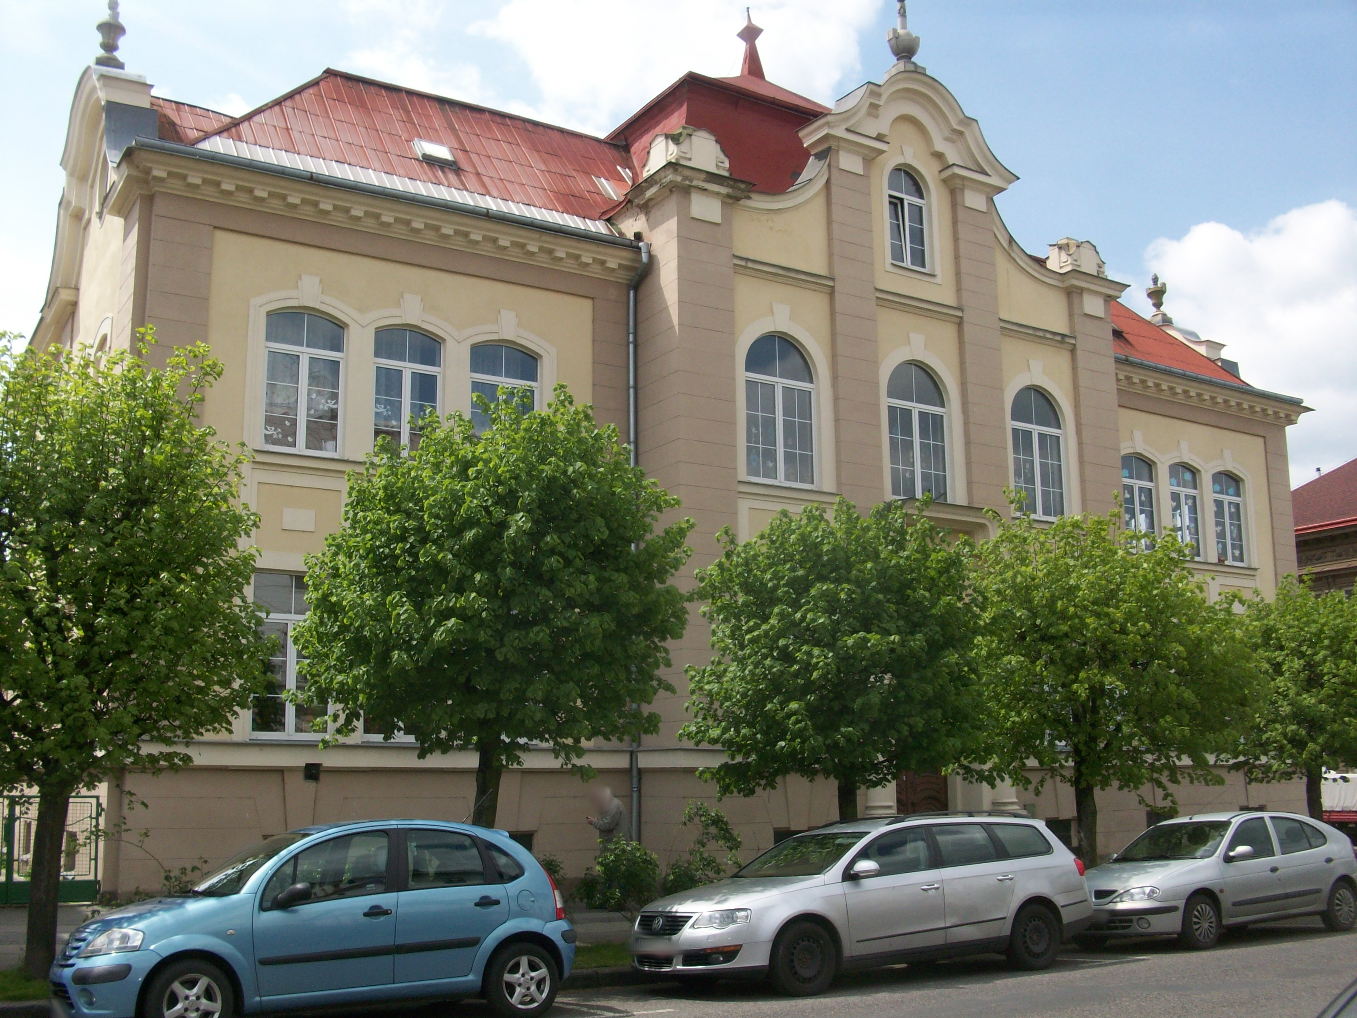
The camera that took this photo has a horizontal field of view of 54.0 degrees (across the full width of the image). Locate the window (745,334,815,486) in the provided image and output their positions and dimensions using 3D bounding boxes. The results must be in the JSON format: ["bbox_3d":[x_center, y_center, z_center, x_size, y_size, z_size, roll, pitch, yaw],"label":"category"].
[{"bbox_3d":[1.799,-1.765,23.482,1.496,2.741,0.160,6,-13,-30],"label":"window"}]

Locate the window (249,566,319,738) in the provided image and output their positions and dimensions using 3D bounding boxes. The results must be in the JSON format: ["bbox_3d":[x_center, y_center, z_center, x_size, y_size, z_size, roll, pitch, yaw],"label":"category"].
[{"bbox_3d":[-5.651,2.120,19.463,1.160,2.414,0.160,6,-13,-30],"label":"window"}]

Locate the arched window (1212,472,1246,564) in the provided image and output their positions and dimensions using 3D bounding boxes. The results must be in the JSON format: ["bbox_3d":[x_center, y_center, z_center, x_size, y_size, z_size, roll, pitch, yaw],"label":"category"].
[{"bbox_3d":[11.709,0.179,28.253,1.000,2.020,0.150,6,-13,-31],"label":"arched window"}]

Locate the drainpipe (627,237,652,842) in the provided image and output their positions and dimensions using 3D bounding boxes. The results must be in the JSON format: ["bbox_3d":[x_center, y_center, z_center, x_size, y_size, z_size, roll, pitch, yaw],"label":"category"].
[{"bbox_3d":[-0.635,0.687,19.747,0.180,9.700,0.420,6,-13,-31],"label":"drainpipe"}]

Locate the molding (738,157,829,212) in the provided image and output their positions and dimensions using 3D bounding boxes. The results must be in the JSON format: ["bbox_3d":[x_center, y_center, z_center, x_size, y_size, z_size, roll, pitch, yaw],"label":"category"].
[{"bbox_3d":[1.914,-5.851,23.879,2.133,1.341,0.350,6,-13,-31],"label":"molding"}]

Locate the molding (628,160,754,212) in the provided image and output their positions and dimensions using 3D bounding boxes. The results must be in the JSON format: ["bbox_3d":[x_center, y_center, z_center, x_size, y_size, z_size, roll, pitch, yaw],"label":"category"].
[{"bbox_3d":[0.236,-5.382,23.428,1.720,0.500,1.450,6,-13,-30],"label":"molding"}]

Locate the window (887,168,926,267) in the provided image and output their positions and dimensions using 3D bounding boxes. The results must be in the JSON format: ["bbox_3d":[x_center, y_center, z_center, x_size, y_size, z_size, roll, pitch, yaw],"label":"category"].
[{"bbox_3d":[4.418,-5.626,25.790,0.995,2.113,0.160,6,-13,-31],"label":"window"}]

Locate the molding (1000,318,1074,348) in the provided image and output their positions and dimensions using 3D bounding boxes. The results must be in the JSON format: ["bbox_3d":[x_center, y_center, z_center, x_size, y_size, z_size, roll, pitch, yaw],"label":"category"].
[{"bbox_3d":[6.389,-3.077,23.762,1.880,0.260,0.180,6,-13,-31],"label":"molding"}]

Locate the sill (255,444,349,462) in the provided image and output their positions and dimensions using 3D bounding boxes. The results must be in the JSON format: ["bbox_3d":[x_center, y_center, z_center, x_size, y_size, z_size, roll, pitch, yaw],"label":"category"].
[{"bbox_3d":[-4.959,-0.705,17.505,1.300,0.090,0.240,6,-13,-31],"label":"sill"}]

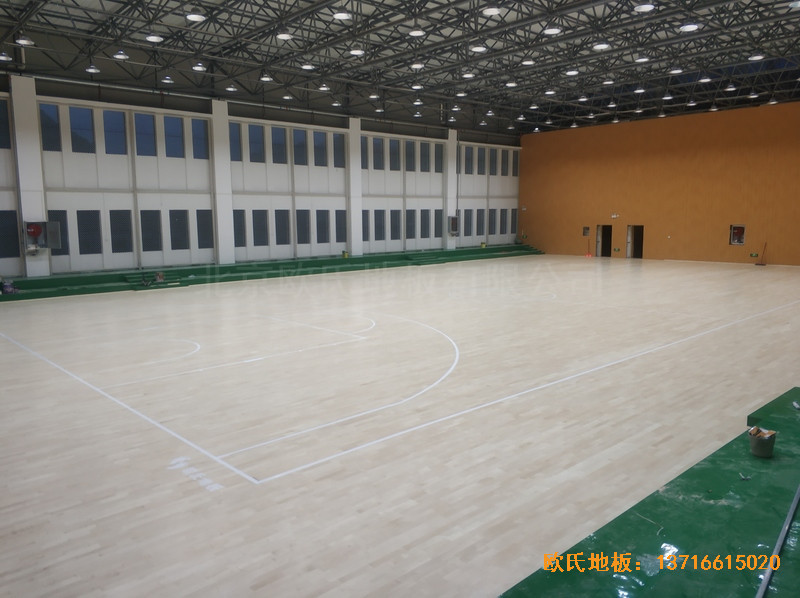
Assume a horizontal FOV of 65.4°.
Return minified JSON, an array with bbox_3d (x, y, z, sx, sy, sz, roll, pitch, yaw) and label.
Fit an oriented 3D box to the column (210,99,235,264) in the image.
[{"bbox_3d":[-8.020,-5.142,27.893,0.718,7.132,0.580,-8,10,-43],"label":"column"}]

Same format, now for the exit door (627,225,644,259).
[{"bbox_3d":[14.288,-3.447,37.873,0.120,1.980,1.060,-8,10,-43],"label":"exit door"}]

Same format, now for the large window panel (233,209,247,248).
[{"bbox_3d":[-7.510,-3.236,28.769,0.820,1.681,0.100,-8,10,-43],"label":"large window panel"}]

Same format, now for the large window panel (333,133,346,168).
[{"bbox_3d":[-3.092,-7.555,31.831,0.710,1.690,0.100,-8,11,-43],"label":"large window panel"}]

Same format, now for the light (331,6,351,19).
[{"bbox_3d":[-1.409,-7.039,15.238,0.450,0.300,0.450,0,8,0],"label":"light"}]

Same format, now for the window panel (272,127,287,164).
[{"bbox_3d":[-5.684,-7.210,29.407,0.780,1.660,0.100,-8,11,-43],"label":"window panel"}]

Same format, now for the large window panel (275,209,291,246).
[{"bbox_3d":[-5.846,-3.585,31.231,0.841,1.702,0.100,-8,10,-43],"label":"large window panel"}]

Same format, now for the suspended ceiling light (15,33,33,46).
[{"bbox_3d":[-10.380,-7.232,17.254,0.450,0.300,0.450,-8,10,-43],"label":"suspended ceiling light"}]

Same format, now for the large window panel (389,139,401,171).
[{"bbox_3d":[-0.279,-7.927,34.463,0.770,1.670,0.100,-8,11,-43],"label":"large window panel"}]

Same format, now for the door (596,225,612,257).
[{"bbox_3d":[12.545,-3.562,38.375,0.100,1.970,1.000,-8,11,-43],"label":"door"}]

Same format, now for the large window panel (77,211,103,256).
[{"bbox_3d":[-12.155,-2.606,24.458,0.851,1.708,0.100,-8,10,-43],"label":"large window panel"}]

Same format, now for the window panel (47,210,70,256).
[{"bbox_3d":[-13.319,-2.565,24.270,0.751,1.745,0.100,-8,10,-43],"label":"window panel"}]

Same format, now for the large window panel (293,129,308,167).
[{"bbox_3d":[-4.903,-7.438,30.699,0.790,1.707,0.100,-8,10,-43],"label":"large window panel"}]

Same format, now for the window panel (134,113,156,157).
[{"bbox_3d":[-10.677,-6.885,26.236,0.849,1.693,0.100,-8,10,-43],"label":"window panel"}]

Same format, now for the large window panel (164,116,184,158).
[{"bbox_3d":[-9.661,-6.908,26.718,0.820,1.720,0.100,-8,10,-43],"label":"large window panel"}]

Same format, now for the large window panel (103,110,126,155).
[{"bbox_3d":[-11.109,-6.469,24.334,0.810,1.630,0.100,-8,11,-43],"label":"large window panel"}]

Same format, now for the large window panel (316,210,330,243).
[{"bbox_3d":[-4.005,-3.760,32.445,0.820,1.710,0.100,-8,10,-43],"label":"large window panel"}]

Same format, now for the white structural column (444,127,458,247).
[{"bbox_3d":[3.017,-6.719,38.525,0.760,7.240,0.620,-8,10,-43],"label":"white structural column"}]

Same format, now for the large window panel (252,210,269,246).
[{"bbox_3d":[-6.699,-3.395,29.951,0.820,1.710,0.100,-8,10,-43],"label":"large window panel"}]

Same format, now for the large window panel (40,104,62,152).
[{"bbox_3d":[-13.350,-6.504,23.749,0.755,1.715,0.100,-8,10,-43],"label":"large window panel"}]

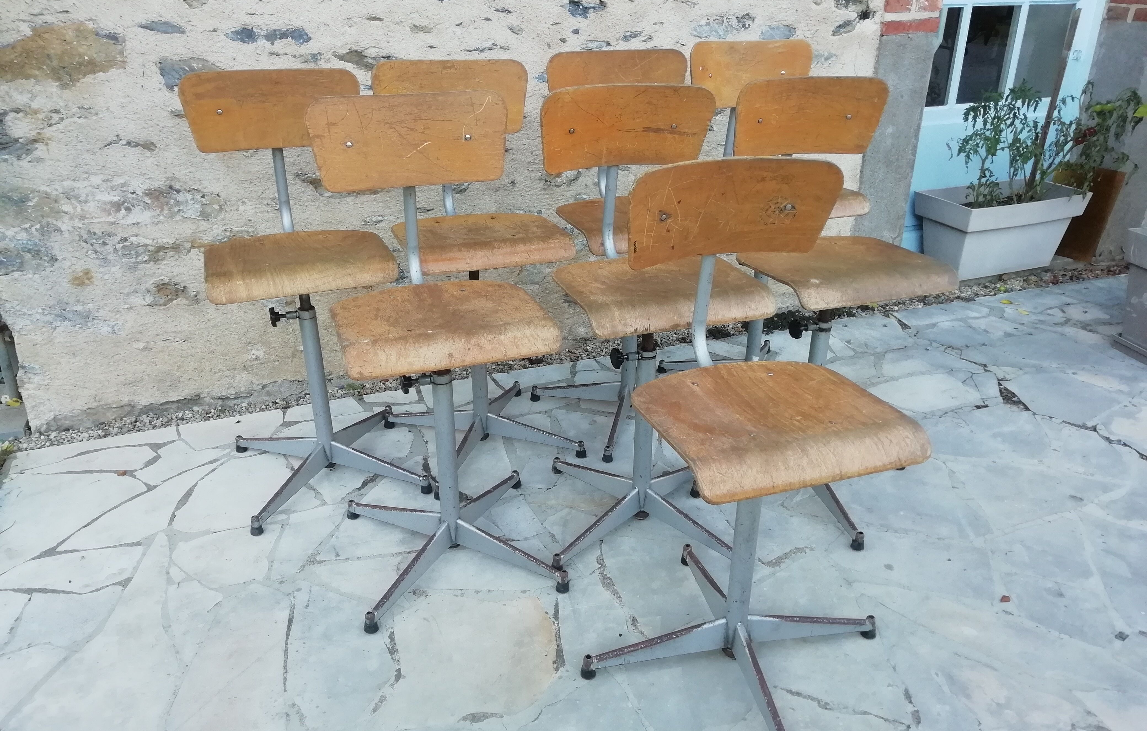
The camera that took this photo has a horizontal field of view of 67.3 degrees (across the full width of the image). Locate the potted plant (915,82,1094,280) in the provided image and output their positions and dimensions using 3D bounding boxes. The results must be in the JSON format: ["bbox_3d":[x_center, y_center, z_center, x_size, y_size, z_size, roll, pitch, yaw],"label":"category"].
[{"bbox_3d":[1.774,-0.765,3.527,0.662,0.758,0.331,-10,27,-21],"label":"potted plant"}]

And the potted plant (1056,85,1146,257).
[{"bbox_3d":[2.161,-0.791,3.577,0.346,0.763,0.302,-10,27,-21],"label":"potted plant"}]

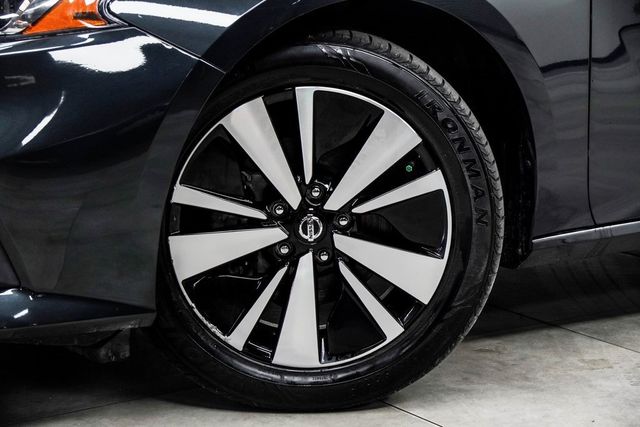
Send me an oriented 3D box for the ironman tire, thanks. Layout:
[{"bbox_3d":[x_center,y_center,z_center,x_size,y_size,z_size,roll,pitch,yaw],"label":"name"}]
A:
[{"bbox_3d":[-0.021,0.006,3.075,0.667,0.663,0.228,-1,8,-3],"label":"ironman tire"}]

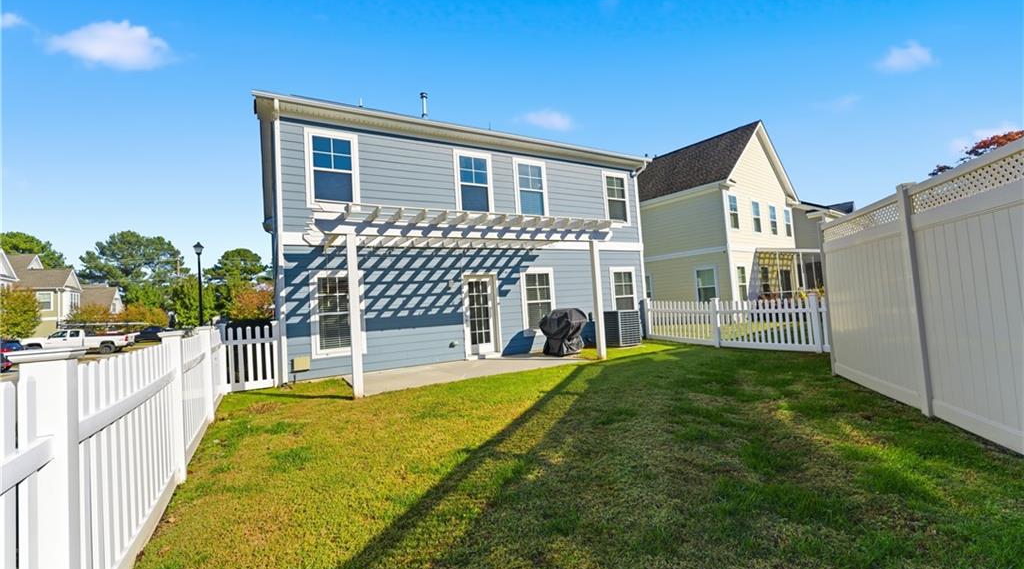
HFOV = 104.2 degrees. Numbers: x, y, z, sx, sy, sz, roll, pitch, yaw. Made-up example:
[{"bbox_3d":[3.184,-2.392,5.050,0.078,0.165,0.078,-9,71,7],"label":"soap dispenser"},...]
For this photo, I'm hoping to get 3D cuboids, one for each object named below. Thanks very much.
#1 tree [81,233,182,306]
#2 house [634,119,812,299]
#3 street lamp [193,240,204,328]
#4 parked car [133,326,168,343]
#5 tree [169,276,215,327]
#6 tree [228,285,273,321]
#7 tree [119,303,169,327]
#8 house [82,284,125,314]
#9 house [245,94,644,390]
[{"bbox_3d":[-71.655,-0.240,74.578,13.500,19.530,13.500,-1,-3,-44],"label":"tree"},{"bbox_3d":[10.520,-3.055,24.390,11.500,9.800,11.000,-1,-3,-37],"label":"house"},{"bbox_3d":[-13.651,0.645,17.390,0.400,5.080,0.400,-1,-3,-38],"label":"street lamp"},{"bbox_3d":[-32.853,4.582,36.500,4.600,1.520,1.820,-2,-3,-29],"label":"parked car"},{"bbox_3d":[-27.201,2.161,33.880,3.300,5.530,3.300,-1,-3,-39],"label":"tree"},{"bbox_3d":[-21.458,2.267,32.905,3.400,4.380,3.400,-2,-3,-33],"label":"tree"},{"bbox_3d":[-36.892,3.925,39.913,3.700,4.040,3.700,-1,-3,-43],"label":"tree"},{"bbox_3d":[-64.356,4.375,61.993,9.500,8.400,10.000,-2,-3,-29],"label":"house"},{"bbox_3d":[-2.721,-2.019,15.049,11.300,8.500,10.600,-2,-3,-29],"label":"house"}]

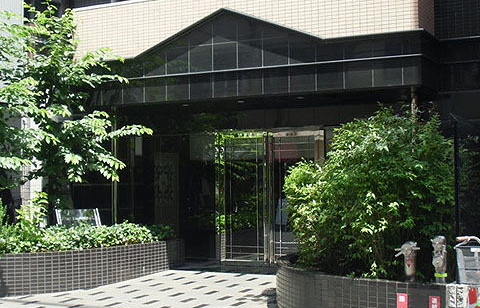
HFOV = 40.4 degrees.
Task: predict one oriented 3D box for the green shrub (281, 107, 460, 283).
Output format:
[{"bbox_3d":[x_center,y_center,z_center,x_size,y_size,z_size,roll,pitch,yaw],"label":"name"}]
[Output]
[{"bbox_3d":[1.475,0.409,7.417,1.850,1.860,1.750,-2,-3,23],"label":"green shrub"}]

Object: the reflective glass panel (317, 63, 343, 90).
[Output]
[{"bbox_3d":[1.260,-1.083,9.117,0.390,0.388,0.040,-2,-2,23],"label":"reflective glass panel"}]

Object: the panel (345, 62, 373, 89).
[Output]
[{"bbox_3d":[1.629,-1.093,8.962,0.390,0.388,0.040,-2,-2,23],"label":"panel"}]

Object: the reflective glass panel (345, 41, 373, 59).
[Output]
[{"bbox_3d":[1.617,-1.438,8.908,0.388,0.268,0.050,-2,-3,23],"label":"reflective glass panel"}]

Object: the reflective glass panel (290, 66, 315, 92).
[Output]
[{"bbox_3d":[0.884,-1.065,9.210,0.376,0.392,0.050,-2,-3,23],"label":"reflective glass panel"}]

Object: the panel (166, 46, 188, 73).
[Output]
[{"bbox_3d":[-0.956,-1.435,10.048,0.395,0.400,0.030,-2,-3,23],"label":"panel"}]

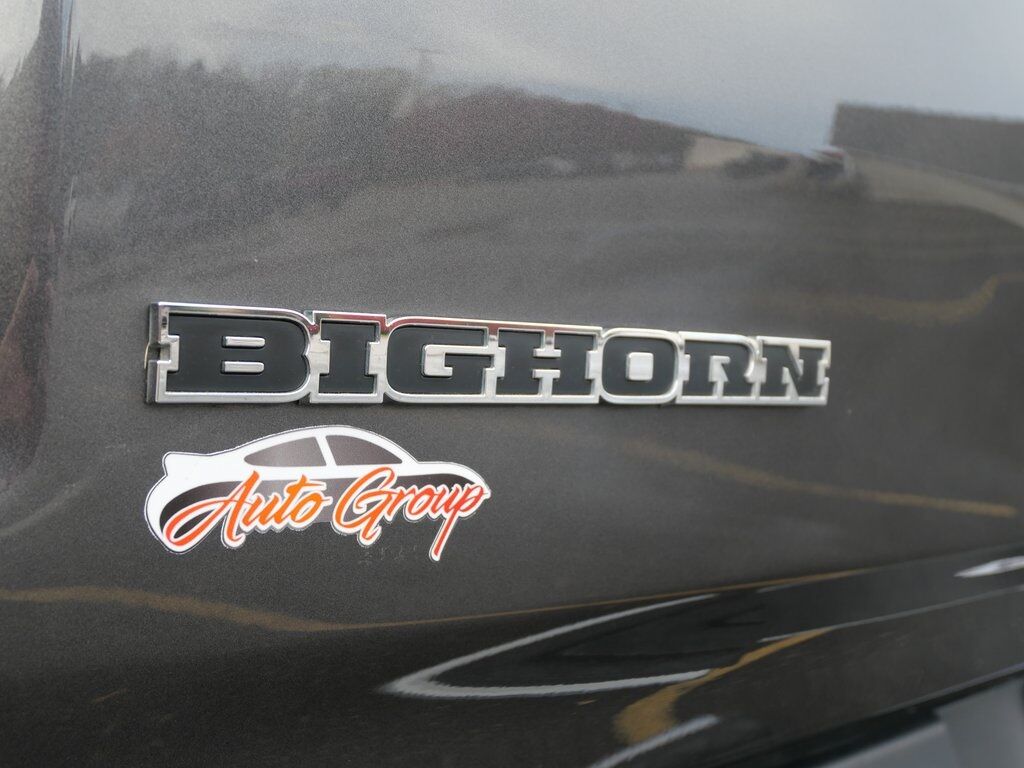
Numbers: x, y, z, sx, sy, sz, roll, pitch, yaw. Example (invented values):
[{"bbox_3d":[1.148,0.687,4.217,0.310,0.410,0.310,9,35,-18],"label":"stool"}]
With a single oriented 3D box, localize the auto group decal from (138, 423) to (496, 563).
[{"bbox_3d":[-0.056,0.036,0.337,0.118,0.046,0.002,1,3,-34],"label":"auto group decal"}]

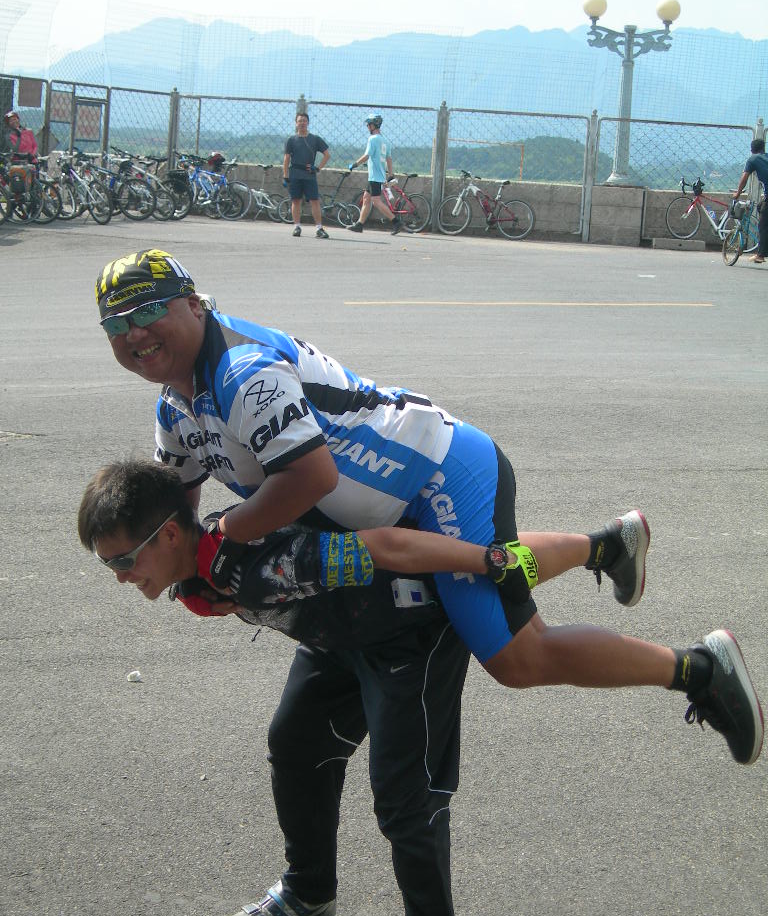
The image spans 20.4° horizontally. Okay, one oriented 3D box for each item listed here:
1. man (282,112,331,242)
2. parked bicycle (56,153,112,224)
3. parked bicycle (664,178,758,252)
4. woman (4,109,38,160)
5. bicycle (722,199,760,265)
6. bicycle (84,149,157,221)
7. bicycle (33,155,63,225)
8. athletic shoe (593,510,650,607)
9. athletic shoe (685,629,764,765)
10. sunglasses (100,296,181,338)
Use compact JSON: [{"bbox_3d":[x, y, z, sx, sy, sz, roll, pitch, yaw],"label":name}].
[{"bbox_3d":[-1.124,-4.195,31.584,0.660,1.790,0.360,3,9,-2],"label":"man"},{"bbox_3d":[-4.401,-4.025,31.720,0.580,1.020,1.680,-2,10,-32],"label":"parked bicycle"},{"bbox_3d":[5.222,-3.832,33.701,1.620,0.990,0.450,13,11,11],"label":"parked bicycle"},{"bbox_3d":[-5.575,-4.490,32.519,0.500,1.554,0.340,0,9,-20],"label":"woman"},{"bbox_3d":[5.243,-3.279,30.766,0.550,0.970,1.600,8,10,29],"label":"bicycle"},{"bbox_3d":[-4.143,-4.280,33.459,0.580,1.020,1.680,-5,12,-42],"label":"bicycle"},{"bbox_3d":[-5.109,-3.924,30.799,0.550,1.020,1.680,-4,11,-38],"label":"bicycle"},{"bbox_3d":[0.530,0.224,4.750,0.118,0.280,0.103,0,41,6],"label":"athletic shoe"},{"bbox_3d":[0.700,0.490,4.380,0.122,0.283,0.105,-16,-3,5],"label":"athletic shoe"},{"bbox_3d":[-0.433,-0.261,3.850,0.142,0.050,0.135,-17,-3,25],"label":"sunglasses"}]

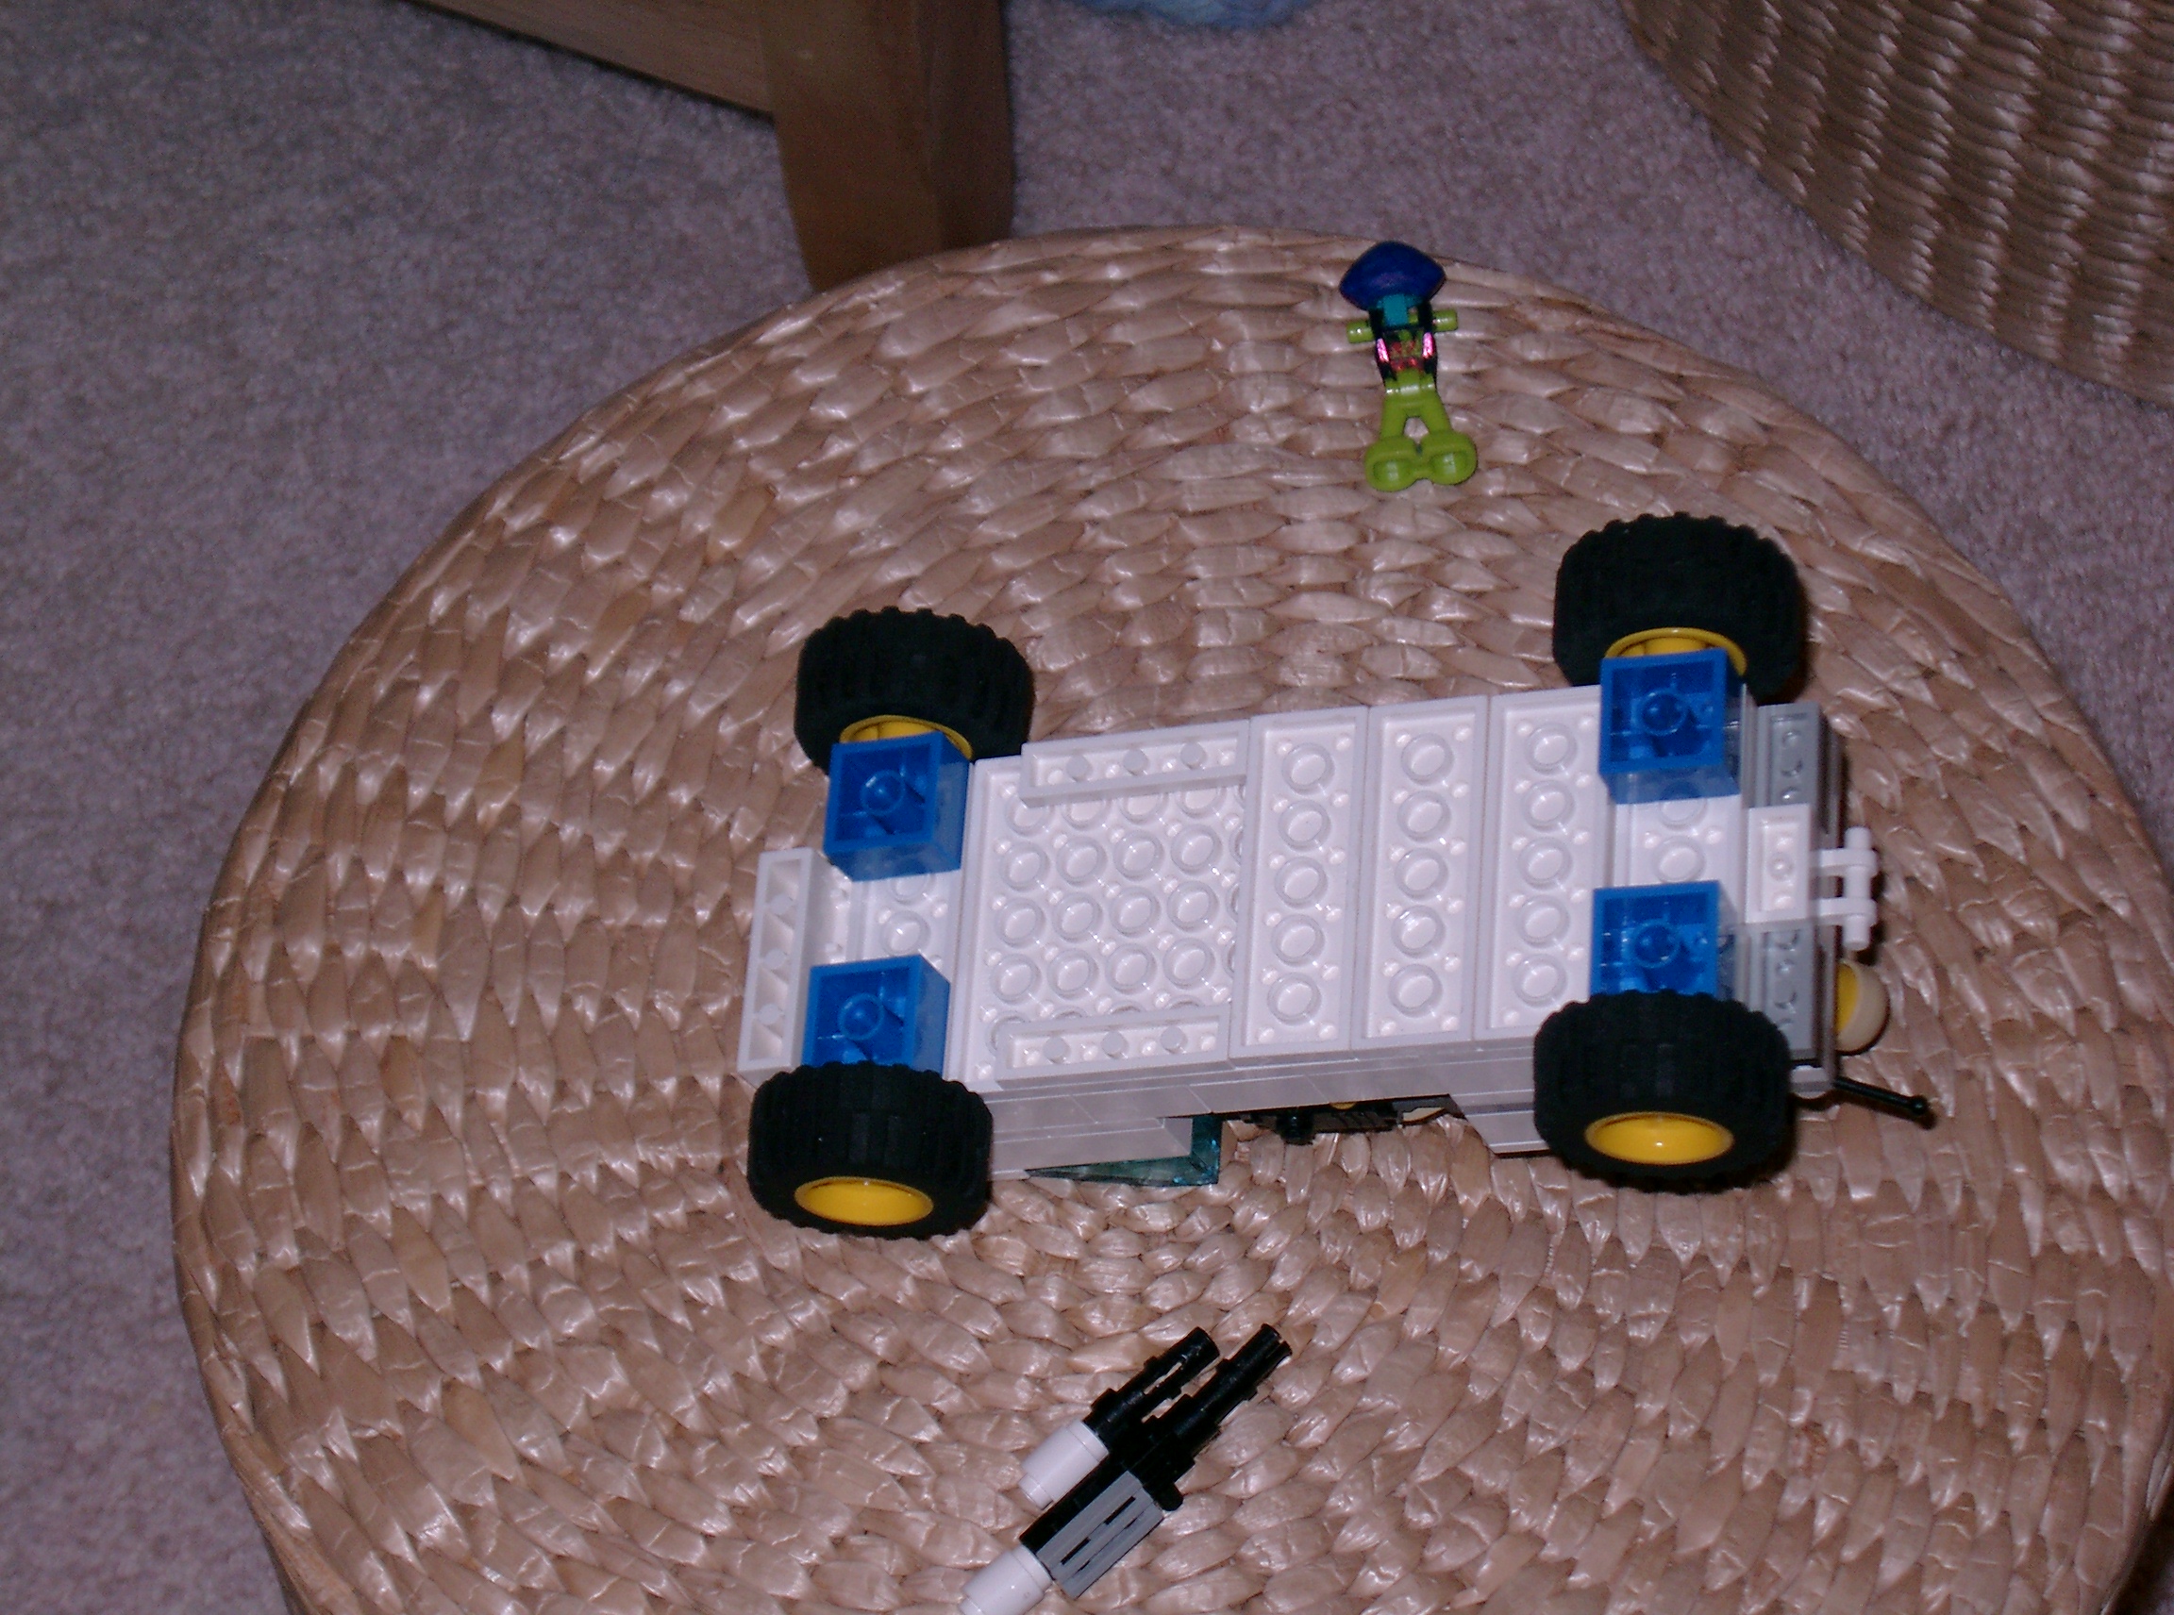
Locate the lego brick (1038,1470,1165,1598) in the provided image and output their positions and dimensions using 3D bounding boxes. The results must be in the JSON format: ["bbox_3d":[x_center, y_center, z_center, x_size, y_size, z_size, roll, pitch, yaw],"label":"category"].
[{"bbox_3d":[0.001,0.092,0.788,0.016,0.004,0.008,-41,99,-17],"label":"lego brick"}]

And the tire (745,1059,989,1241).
[{"bbox_3d":[-0.027,0.044,0.789,0.031,0.031,0.014,-6,62,20],"label":"tire"}]

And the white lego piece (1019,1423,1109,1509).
[{"bbox_3d":[-0.003,0.084,0.790,0.011,0.008,0.008,-41,71,-17],"label":"white lego piece"}]

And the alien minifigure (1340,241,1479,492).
[{"bbox_3d":[0.045,-0.062,0.866,0.017,0.013,0.040,-4,65,-2],"label":"alien minifigure"}]

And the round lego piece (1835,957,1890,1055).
[{"bbox_3d":[0.098,0.026,0.797,0.012,0.011,0.013,-1,66,2],"label":"round lego piece"}]

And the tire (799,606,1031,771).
[{"bbox_3d":[-0.023,-0.014,0.817,0.031,0.031,0.014,-6,62,20],"label":"tire"}]

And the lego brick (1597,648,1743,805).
[{"bbox_3d":[0.073,-0.010,0.773,0.016,0.010,0.016,-6,62,20],"label":"lego brick"}]

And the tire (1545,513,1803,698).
[{"bbox_3d":[0.075,-0.024,0.781,0.031,0.031,0.014,-6,62,20],"label":"tire"}]

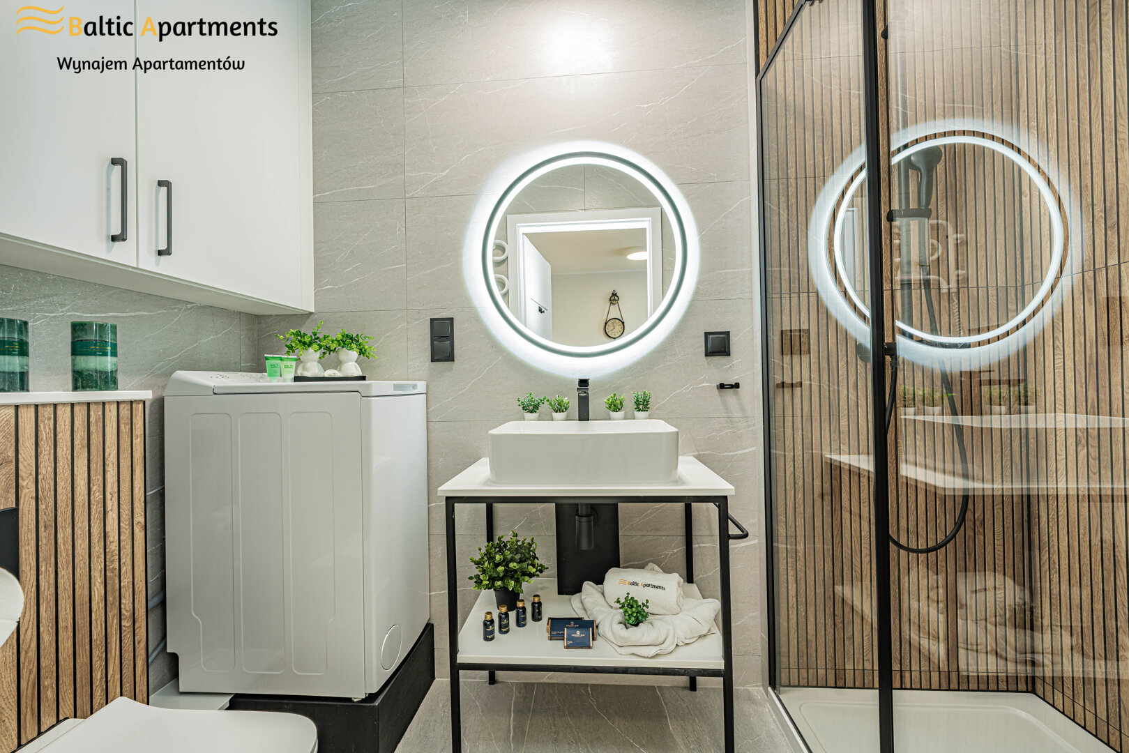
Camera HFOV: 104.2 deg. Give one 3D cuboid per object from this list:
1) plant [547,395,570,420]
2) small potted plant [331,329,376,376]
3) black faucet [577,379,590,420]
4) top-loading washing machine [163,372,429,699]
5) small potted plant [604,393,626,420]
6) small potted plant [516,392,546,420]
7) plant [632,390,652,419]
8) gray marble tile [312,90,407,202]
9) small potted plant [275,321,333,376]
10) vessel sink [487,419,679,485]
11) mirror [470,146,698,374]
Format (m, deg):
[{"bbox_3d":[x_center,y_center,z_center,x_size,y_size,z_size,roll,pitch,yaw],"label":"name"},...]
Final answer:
[{"bbox_3d":[-0.022,0.108,1.482,0.071,0.089,0.060,-1,0,4],"label":"plant"},{"bbox_3d":[-0.649,-0.072,1.349,0.123,0.141,0.111,-1,0,4],"label":"small potted plant"},{"bbox_3d":[0.061,0.086,1.386,0.035,0.158,0.175,-1,0,4],"label":"black faucet"},{"bbox_3d":[-0.780,0.425,1.367,0.593,0.893,0.399,-1,0,4],"label":"top-loading washing machine"},{"bbox_3d":[0.168,0.105,1.467,0.067,0.095,0.057,-1,0,4],"label":"small potted plant"},{"bbox_3d":[-0.114,0.105,1.491,0.093,0.098,0.079,-1,0,4],"label":"small potted plant"},{"bbox_3d":[0.258,0.098,1.450,0.058,0.099,0.058,-1,0,4],"label":"plant"},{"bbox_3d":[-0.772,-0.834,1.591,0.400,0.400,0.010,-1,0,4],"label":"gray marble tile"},{"bbox_3d":[-0.806,-0.086,1.360,0.158,0.170,0.143,-1,0,4],"label":"small potted plant"},{"bbox_3d":[0.056,0.211,1.280,0.495,0.133,0.340,-1,0,4],"label":"vessel sink"},{"bbox_3d":[0.065,-0.413,1.508,0.716,0.716,0.032,-1,0,4],"label":"mirror"}]

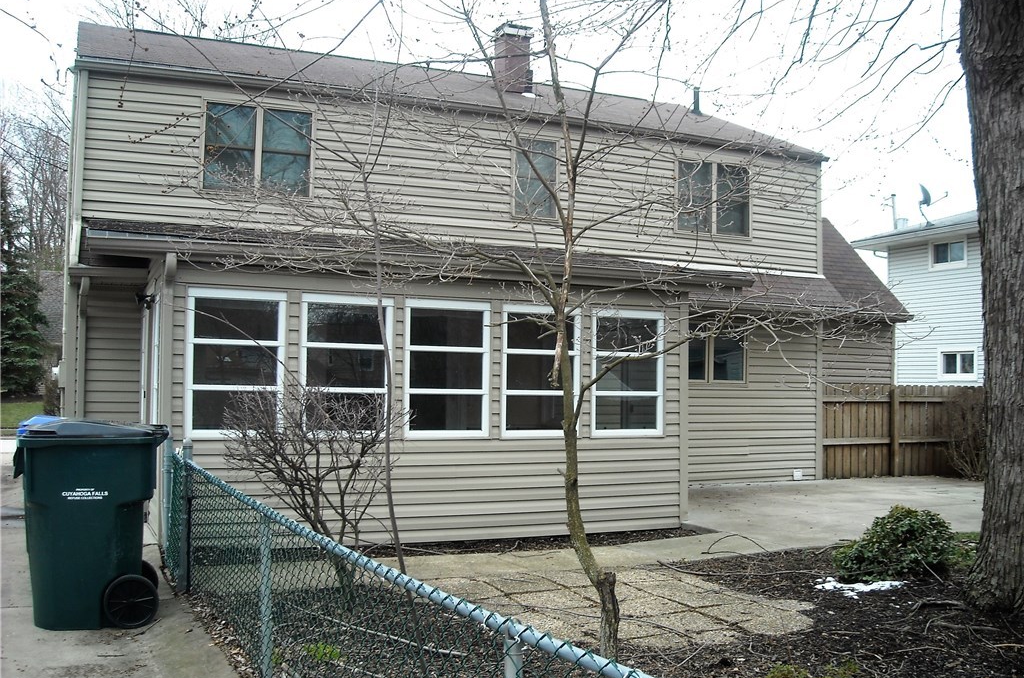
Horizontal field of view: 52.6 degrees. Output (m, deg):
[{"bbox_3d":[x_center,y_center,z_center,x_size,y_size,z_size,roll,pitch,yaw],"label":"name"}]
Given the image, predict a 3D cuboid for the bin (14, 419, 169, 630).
[{"bbox_3d":[-2.399,1.043,5.920,0.800,1.120,0.700,2,-3,-25],"label":"bin"}]

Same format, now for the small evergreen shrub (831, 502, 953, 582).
[{"bbox_3d":[2.697,1.421,7.300,0.850,0.520,0.780,2,-3,-25],"label":"small evergreen shrub"}]

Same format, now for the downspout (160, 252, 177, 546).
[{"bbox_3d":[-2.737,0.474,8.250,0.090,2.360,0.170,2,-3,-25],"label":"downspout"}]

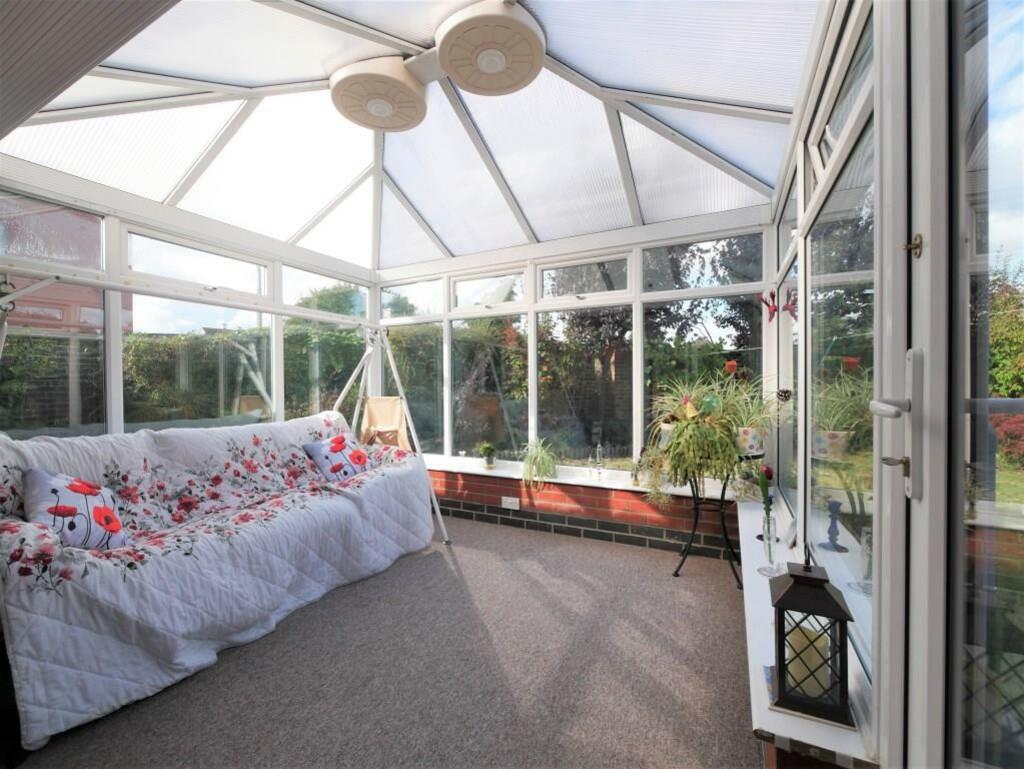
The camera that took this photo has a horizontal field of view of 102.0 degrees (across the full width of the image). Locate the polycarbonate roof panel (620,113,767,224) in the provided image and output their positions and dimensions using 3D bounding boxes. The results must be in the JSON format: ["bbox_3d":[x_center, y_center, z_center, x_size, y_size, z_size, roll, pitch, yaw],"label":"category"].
[{"bbox_3d":[1.105,-1.301,2.413,0.805,0.035,0.895,0,-22,25],"label":"polycarbonate roof panel"}]

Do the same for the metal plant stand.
[{"bbox_3d":[1.177,0.749,2.456,0.550,0.720,0.540,0,0,25],"label":"metal plant stand"}]

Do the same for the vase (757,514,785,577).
[{"bbox_3d":[0.976,0.600,1.561,0.100,0.215,0.100,0,0,25],"label":"vase"}]

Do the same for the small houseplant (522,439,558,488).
[{"bbox_3d":[0.214,0.593,3.110,0.265,0.365,0.260,0,0,0],"label":"small houseplant"}]

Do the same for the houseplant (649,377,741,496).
[{"bbox_3d":[1.026,0.292,2.330,0.480,0.660,0.440,0,0,25],"label":"houseplant"}]

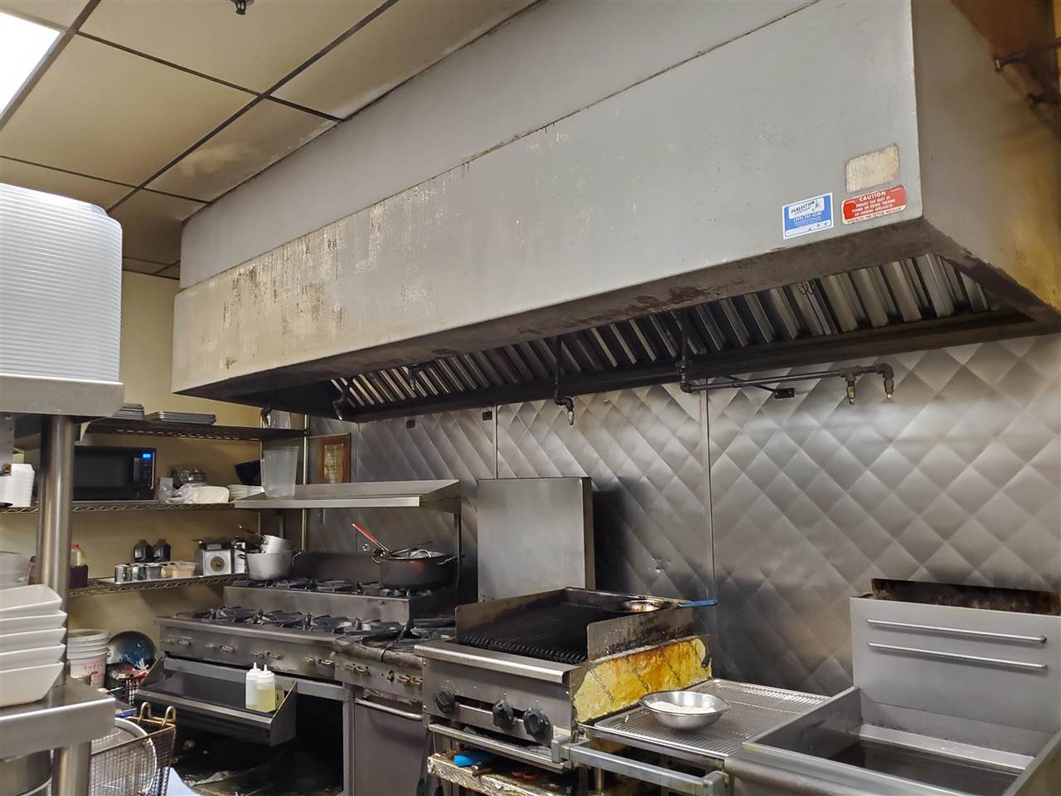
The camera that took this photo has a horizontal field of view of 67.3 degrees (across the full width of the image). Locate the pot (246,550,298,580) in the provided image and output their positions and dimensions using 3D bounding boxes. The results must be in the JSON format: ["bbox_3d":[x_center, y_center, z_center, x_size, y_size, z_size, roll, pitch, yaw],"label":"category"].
[{"bbox_3d":[-1.263,0.813,3.880,0.240,0.140,0.240,-1,-6,0],"label":"pot"}]

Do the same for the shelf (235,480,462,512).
[{"bbox_3d":[-0.890,0.462,3.726,1.220,0.115,0.270,-5,-7,34],"label":"shelf"}]

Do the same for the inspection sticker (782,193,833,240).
[{"bbox_3d":[0.607,-0.397,1.742,0.115,0.077,0.002,-7,-9,43],"label":"inspection sticker"}]

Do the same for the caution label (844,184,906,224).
[{"bbox_3d":[0.692,-0.387,1.605,0.126,0.053,0.003,-7,-9,44],"label":"caution label"}]

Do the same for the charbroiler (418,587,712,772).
[{"bbox_3d":[0.118,0.996,3.012,0.740,0.420,0.840,-7,-9,43],"label":"charbroiler"}]

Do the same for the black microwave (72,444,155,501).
[{"bbox_3d":[-2.453,0.437,4.510,0.375,0.295,0.495,-7,-9,44],"label":"black microwave"}]

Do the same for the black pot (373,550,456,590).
[{"bbox_3d":[-0.504,0.757,3.500,0.360,0.140,0.310,-1,-6,0],"label":"black pot"}]

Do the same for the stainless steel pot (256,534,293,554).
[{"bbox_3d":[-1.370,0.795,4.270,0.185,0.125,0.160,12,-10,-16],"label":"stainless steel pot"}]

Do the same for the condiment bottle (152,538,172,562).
[{"bbox_3d":[-2.249,0.965,4.863,0.110,0.205,0.110,3,-8,-33],"label":"condiment bottle"}]

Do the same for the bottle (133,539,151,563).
[{"bbox_3d":[-2.341,0.955,4.805,0.105,0.205,0.115,-7,-9,44],"label":"bottle"}]

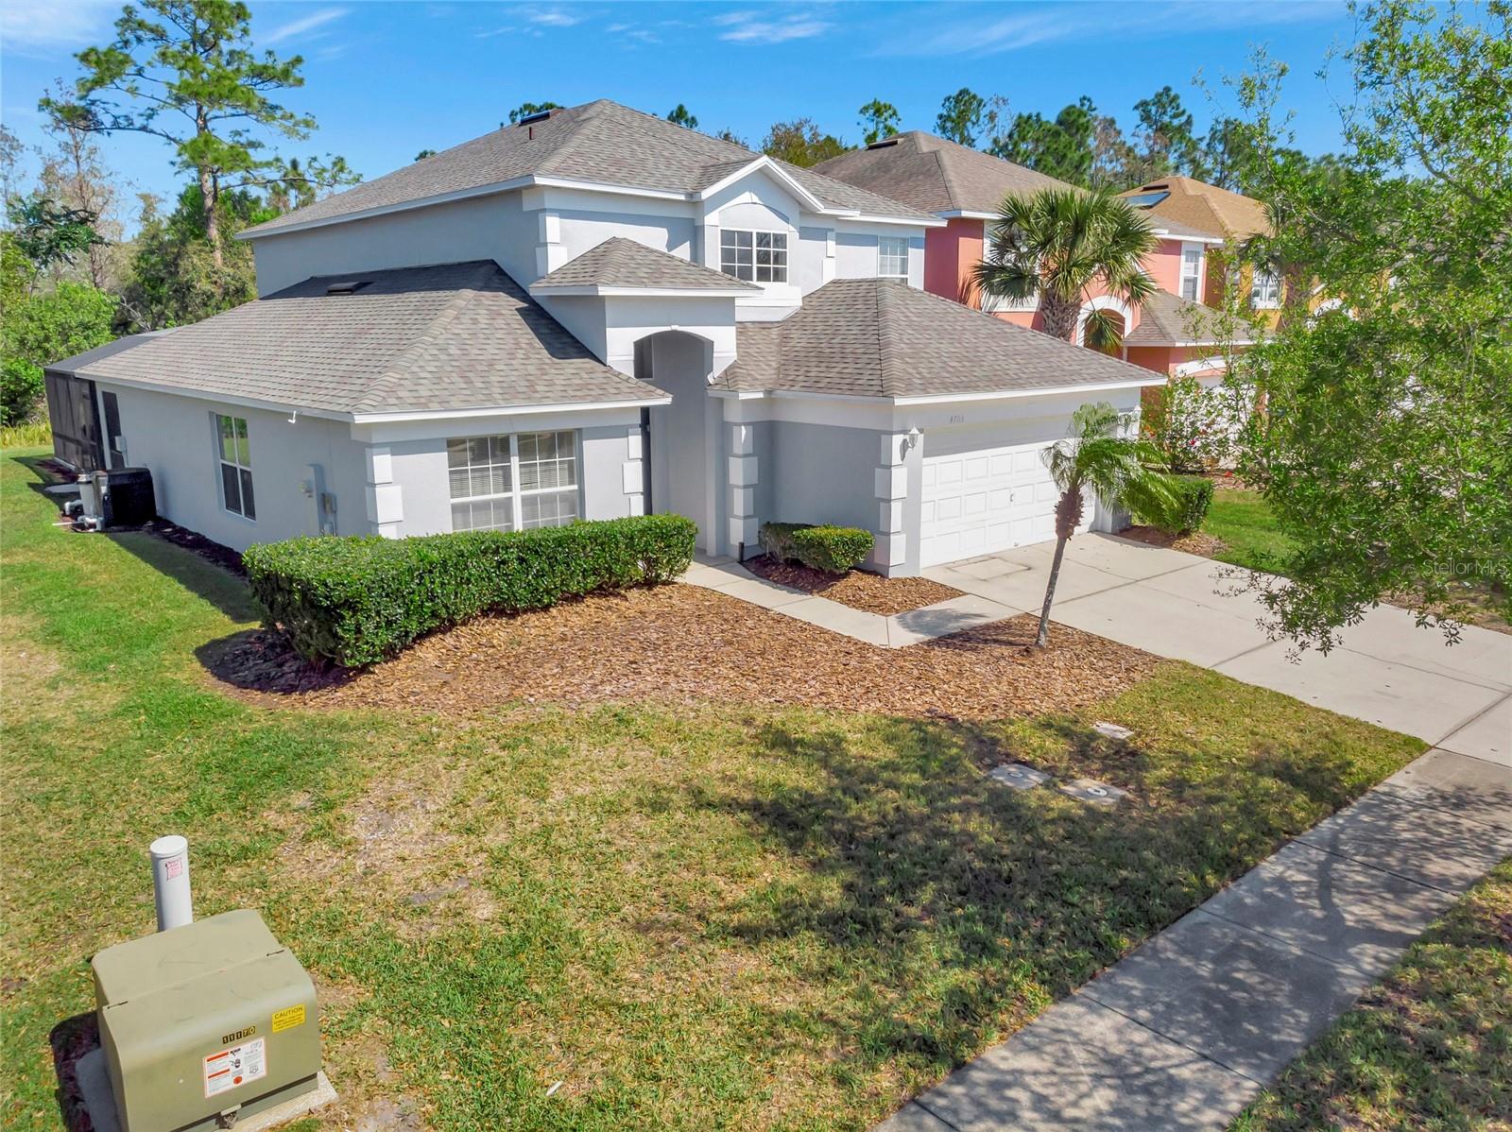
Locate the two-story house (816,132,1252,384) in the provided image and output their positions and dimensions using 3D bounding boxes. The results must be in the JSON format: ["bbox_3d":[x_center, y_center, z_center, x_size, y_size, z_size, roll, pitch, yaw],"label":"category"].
[{"bbox_3d":[5.390,-8.672,31.949,13.600,8.780,17.150,-11,17,-41],"label":"two-story house"}]

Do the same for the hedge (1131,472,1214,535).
[{"bbox_3d":[7.571,-1.193,18.936,1.220,0.910,1.320,-11,17,-41],"label":"hedge"}]

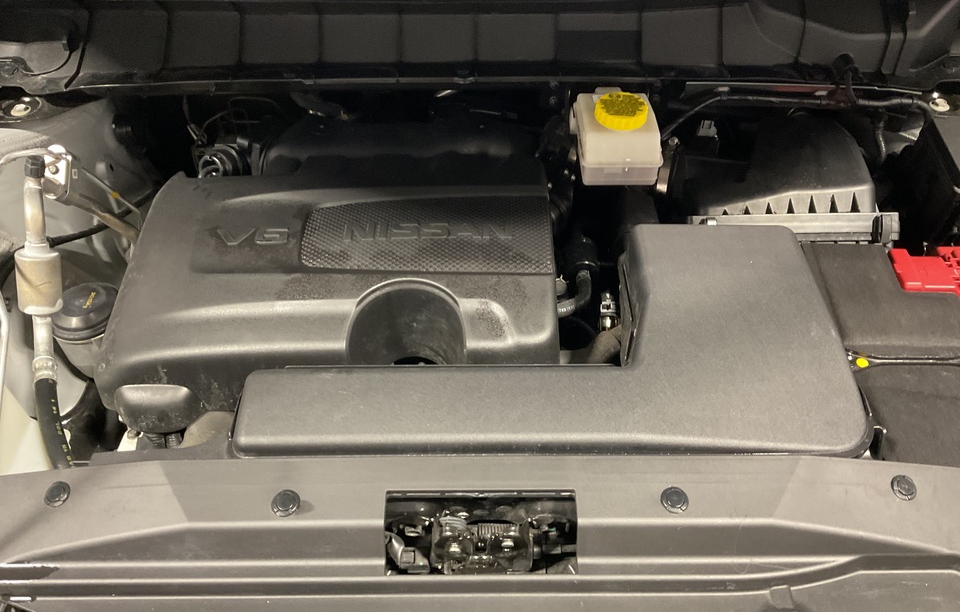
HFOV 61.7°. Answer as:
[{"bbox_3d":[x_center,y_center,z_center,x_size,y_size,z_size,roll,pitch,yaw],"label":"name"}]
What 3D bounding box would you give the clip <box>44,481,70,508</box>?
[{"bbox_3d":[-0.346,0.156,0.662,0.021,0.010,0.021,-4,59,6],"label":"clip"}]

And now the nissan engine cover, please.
[{"bbox_3d":[-0.141,-0.023,0.826,0.420,0.125,0.280,0,52,0],"label":"nissan engine cover"}]

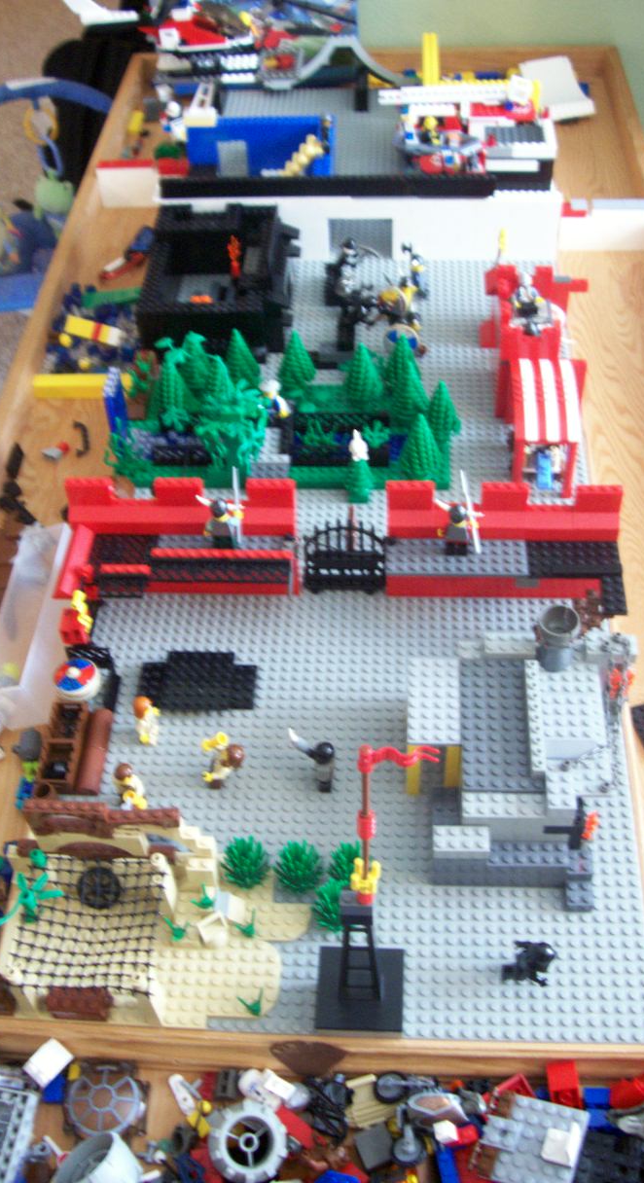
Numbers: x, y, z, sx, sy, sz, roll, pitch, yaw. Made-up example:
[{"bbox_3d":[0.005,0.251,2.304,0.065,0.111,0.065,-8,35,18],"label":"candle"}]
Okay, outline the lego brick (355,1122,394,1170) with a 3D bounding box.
[{"bbox_3d":[0.029,0.310,0.646,0.016,0.010,0.017,-18,50,-11],"label":"lego brick"}]

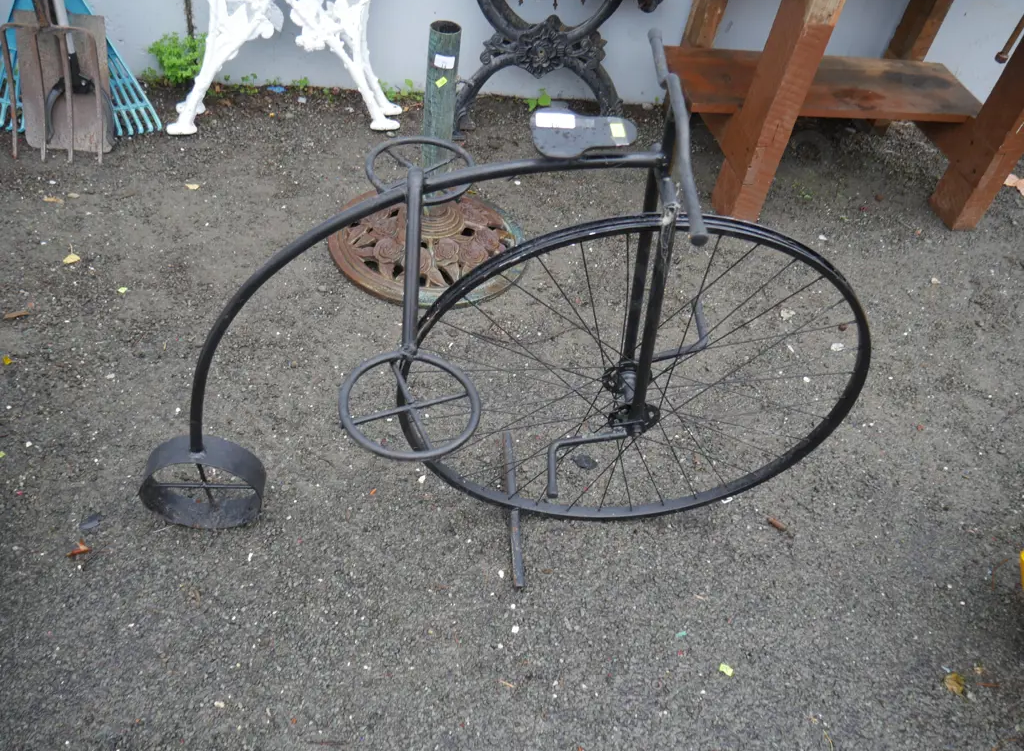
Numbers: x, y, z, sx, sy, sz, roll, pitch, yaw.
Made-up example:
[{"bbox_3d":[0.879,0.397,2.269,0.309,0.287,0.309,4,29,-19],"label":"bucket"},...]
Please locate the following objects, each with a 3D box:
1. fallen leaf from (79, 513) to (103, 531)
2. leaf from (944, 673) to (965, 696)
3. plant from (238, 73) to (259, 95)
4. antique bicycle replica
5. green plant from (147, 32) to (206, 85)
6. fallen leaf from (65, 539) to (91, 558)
[{"bbox_3d":[-0.666,0.234,1.311,0.037,0.009,0.020,-26,57,-26],"label":"fallen leaf"},{"bbox_3d":[0.677,0.471,1.267,0.023,0.009,0.035,-9,51,-14],"label":"leaf"},{"bbox_3d":[-0.679,-0.751,2.137,0.052,0.045,0.035,0,49,-7],"label":"plant"},{"bbox_3d":[-0.031,-0.025,1.080,1.045,0.805,0.520,1,50,-4],"label":"antique bicycle replica"},{"bbox_3d":[-0.852,-0.808,2.119,0.155,0.118,0.085,0,49,-7],"label":"green plant"},{"bbox_3d":[-0.668,0.269,1.279,0.037,0.011,0.024,-17,53,-20],"label":"fallen leaf"}]

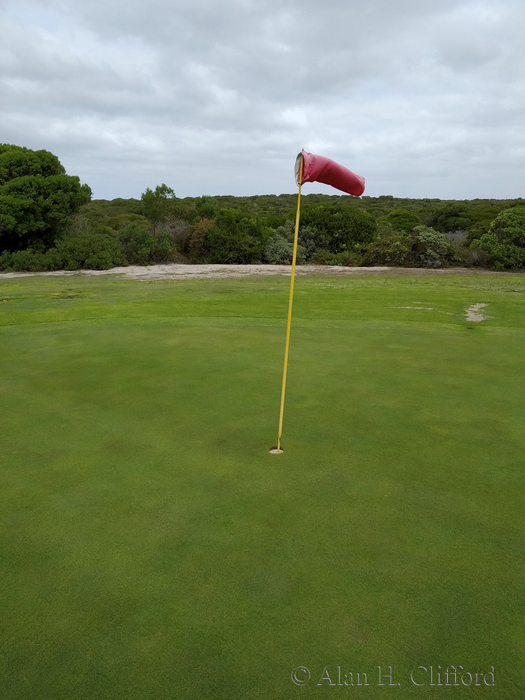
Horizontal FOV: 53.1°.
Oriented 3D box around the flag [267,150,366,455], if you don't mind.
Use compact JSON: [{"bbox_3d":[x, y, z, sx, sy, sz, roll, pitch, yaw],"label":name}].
[{"bbox_3d":[0.381,-0.268,3.572,0.600,2.050,0.240,-4,15,-15],"label":"flag"}]

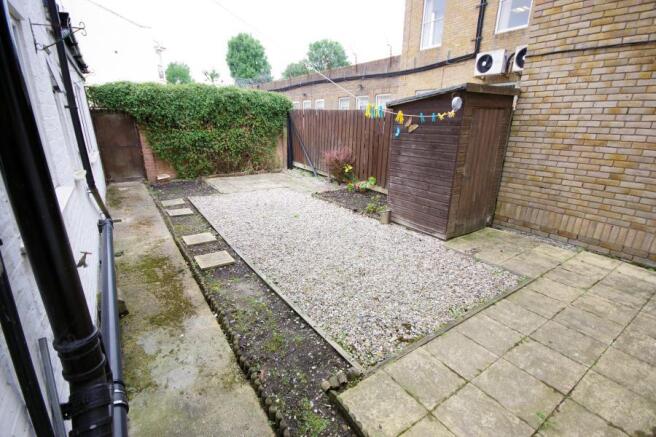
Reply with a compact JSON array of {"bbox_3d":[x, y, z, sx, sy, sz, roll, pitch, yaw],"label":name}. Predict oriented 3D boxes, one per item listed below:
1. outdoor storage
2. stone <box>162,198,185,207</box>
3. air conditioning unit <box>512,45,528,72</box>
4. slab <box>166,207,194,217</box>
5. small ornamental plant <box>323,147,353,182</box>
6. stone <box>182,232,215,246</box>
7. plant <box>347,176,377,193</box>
[{"bbox_3d":[1.854,-0.905,4.668,1.353,2.071,1.303,-12,21,-32],"label":"outdoor storage"},{"bbox_3d":[-3.383,-0.338,6.375,0.400,0.042,0.400,-13,22,-33],"label":"stone"},{"bbox_3d":[5.598,-4.394,7.949,0.303,0.606,0.808,-14,22,-35],"label":"air conditioning unit"},{"bbox_3d":[-2.876,-0.112,5.688,0.400,0.042,0.400,-13,22,-33],"label":"slab"},{"bbox_3d":[0.273,-1.548,8.323,0.829,0.963,0.727,0,18,2],"label":"small ornamental plant"},{"bbox_3d":[-1.933,0.314,4.387,0.400,0.042,0.400,-13,22,-33],"label":"stone"},{"bbox_3d":[0.850,-0.889,7.355,0.724,0.347,0.455,2,18,6],"label":"plant"}]

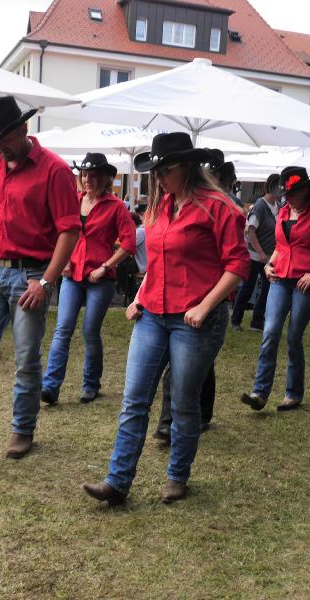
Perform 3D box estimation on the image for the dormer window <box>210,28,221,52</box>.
[{"bbox_3d":[2.903,-12.392,30.900,0.500,1.050,0.150,2,10,-13],"label":"dormer window"}]

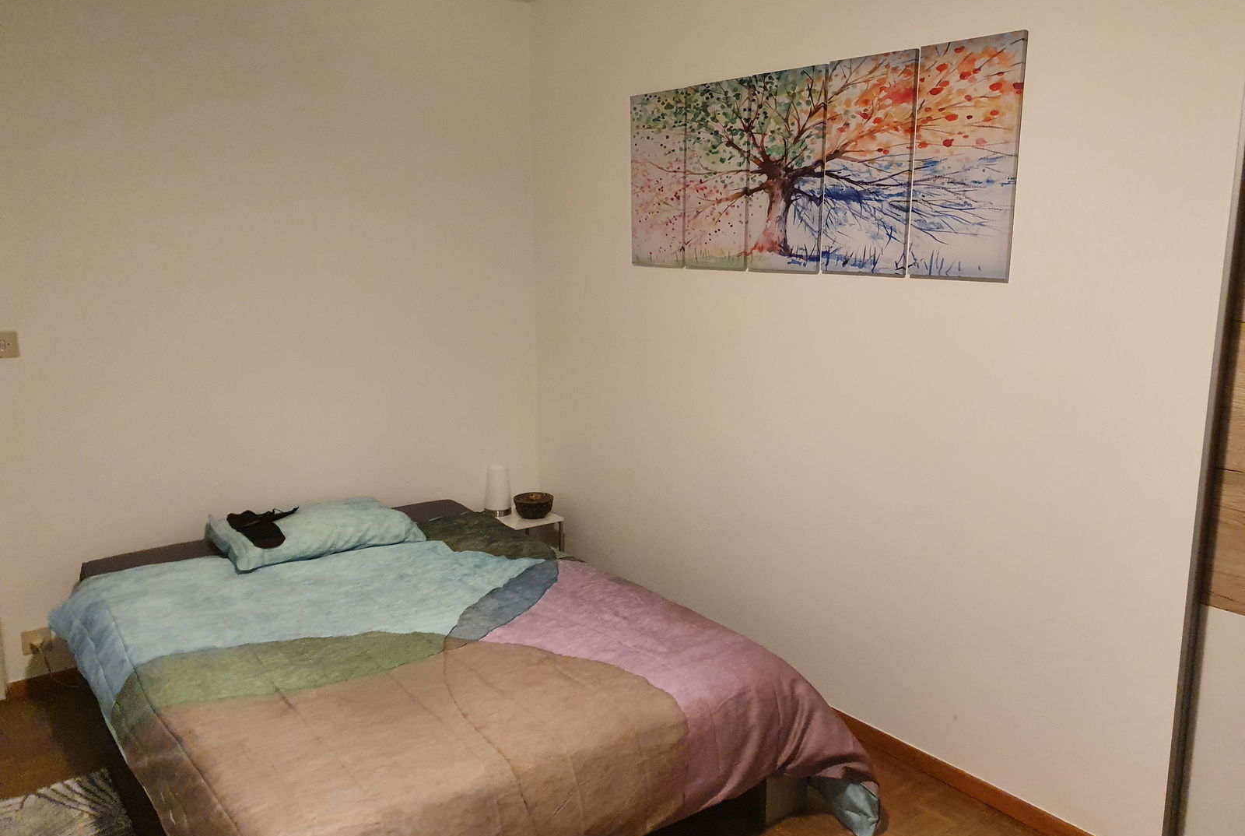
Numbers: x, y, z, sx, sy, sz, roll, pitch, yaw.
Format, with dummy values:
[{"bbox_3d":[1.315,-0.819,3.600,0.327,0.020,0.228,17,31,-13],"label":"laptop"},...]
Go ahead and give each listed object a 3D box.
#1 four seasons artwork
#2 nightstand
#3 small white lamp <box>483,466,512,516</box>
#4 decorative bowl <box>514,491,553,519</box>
[{"bbox_3d":[0.515,-0.771,2.941,0.020,0.600,1.550,-8,14,-37],"label":"four seasons artwork"},{"bbox_3d":[-0.443,0.597,4.168,0.251,0.333,0.284,-8,14,-37],"label":"nightstand"},{"bbox_3d":[-0.555,0.323,4.160,0.121,0.208,0.121,0,11,0],"label":"small white lamp"},{"bbox_3d":[-0.392,0.392,4.130,0.173,0.085,0.173,0,11,0],"label":"decorative bowl"}]

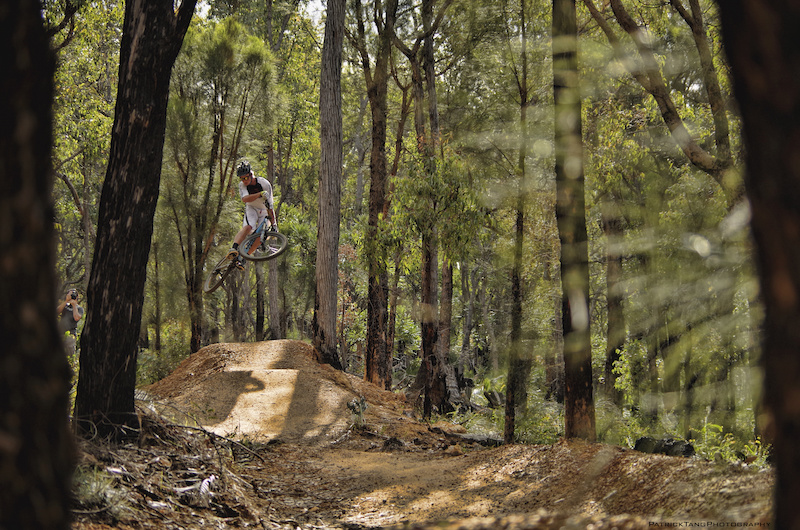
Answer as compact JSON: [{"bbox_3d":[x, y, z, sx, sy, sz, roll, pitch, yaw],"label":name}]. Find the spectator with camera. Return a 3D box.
[{"bbox_3d":[-5.603,1.292,35.500,0.560,1.750,0.500,0,-1,-16],"label":"spectator with camera"}]

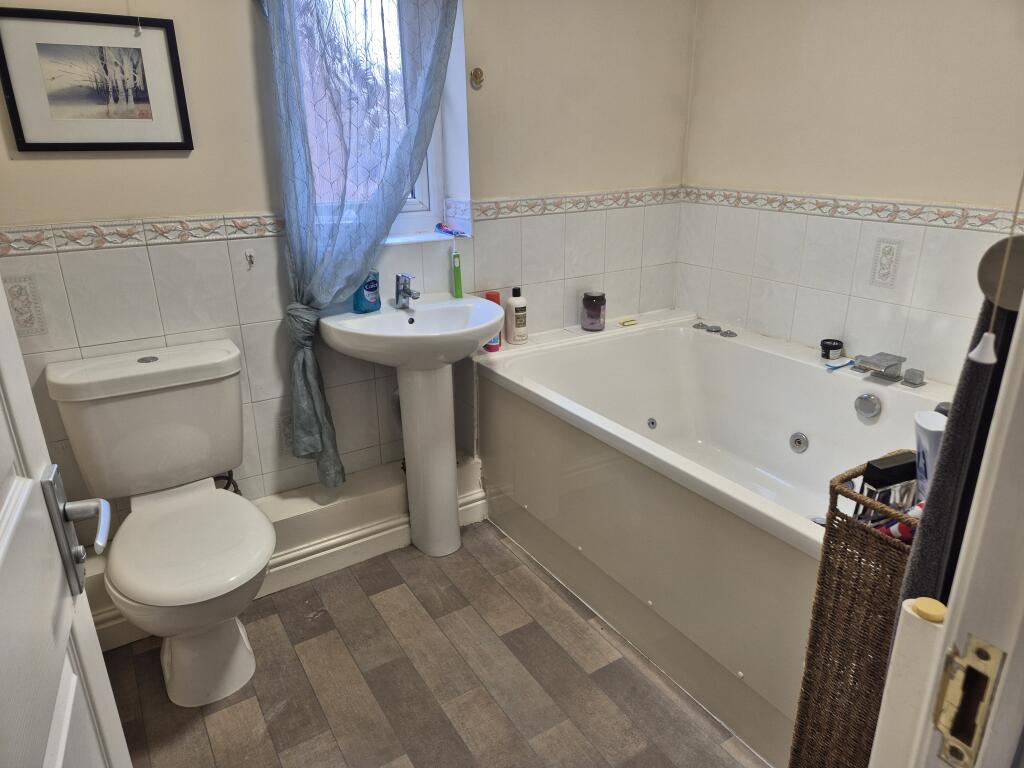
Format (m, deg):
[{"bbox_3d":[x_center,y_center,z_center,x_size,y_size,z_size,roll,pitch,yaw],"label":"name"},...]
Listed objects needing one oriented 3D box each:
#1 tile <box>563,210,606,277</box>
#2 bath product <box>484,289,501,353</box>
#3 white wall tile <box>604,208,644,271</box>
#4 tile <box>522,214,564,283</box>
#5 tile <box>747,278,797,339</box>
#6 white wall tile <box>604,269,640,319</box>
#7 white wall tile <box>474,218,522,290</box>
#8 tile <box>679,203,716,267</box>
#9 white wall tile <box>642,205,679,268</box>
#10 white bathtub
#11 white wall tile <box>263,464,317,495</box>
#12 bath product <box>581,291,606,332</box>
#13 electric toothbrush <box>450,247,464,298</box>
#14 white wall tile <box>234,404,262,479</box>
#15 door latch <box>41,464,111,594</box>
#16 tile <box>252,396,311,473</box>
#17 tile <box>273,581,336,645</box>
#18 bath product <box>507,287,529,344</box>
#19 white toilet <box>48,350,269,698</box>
[{"bbox_3d":[0.287,-0.541,2.629,0.200,0.247,0.012,-13,23,-31],"label":"tile"},{"bbox_3d":[-0.070,-0.224,2.439,0.058,0.215,0.054,-1,20,-2],"label":"bath product"},{"bbox_3d":[0.455,-0.581,2.734,0.200,0.247,0.012,-13,23,-31],"label":"white wall tile"},{"bbox_3d":[0.119,-0.502,2.524,0.200,0.247,0.012,-13,23,-31],"label":"tile"},{"bbox_3d":[0.996,-0.292,2.601,0.010,0.206,0.200,-13,23,-31],"label":"tile"},{"bbox_3d":[0.457,-0.365,2.812,0.200,0.212,0.012,-13,23,-31],"label":"white wall tile"},{"bbox_3d":[-0.049,-0.463,2.419,0.200,0.247,0.012,-13,23,-31],"label":"white wall tile"},{"bbox_3d":[0.783,-0.625,2.878,0.010,0.251,0.196,-13,23,-31],"label":"tile"},{"bbox_3d":[0.635,-0.633,2.902,0.208,0.251,0.010,-13,23,-31],"label":"white wall tile"},{"bbox_3d":[0.778,0.340,2.034,1.085,0.600,1.710,-12,23,-30],"label":"white bathtub"},{"bbox_3d":[-0.728,0.315,2.277,0.203,0.078,0.010,-13,23,-31],"label":"white wall tile"},{"bbox_3d":[0.317,-0.281,2.614,0.096,0.137,0.096,0,20,0],"label":"bath product"},{"bbox_3d":[-0.184,-0.374,2.252,0.030,0.181,0.030,-4,20,-9],"label":"electric toothbrush"},{"bbox_3d":[-0.900,0.198,2.115,0.203,0.251,0.010,-13,23,-31],"label":"white wall tile"},{"bbox_3d":[-0.486,0.191,0.768,0.058,0.152,0.146,-9,22,-23],"label":"door latch"},{"bbox_3d":[-0.729,0.159,2.221,0.203,0.251,0.010,-13,23,-31],"label":"tile"},{"bbox_3d":[-0.618,0.675,2.007,0.118,0.010,0.257,-12,23,-29],"label":"tile"},{"bbox_3d":[0.019,-0.247,2.435,0.069,0.199,0.047,-13,23,-31],"label":"bath product"},{"bbox_3d":[-0.808,0.367,1.712,0.438,0.776,0.702,-13,23,-31],"label":"white toilet"}]

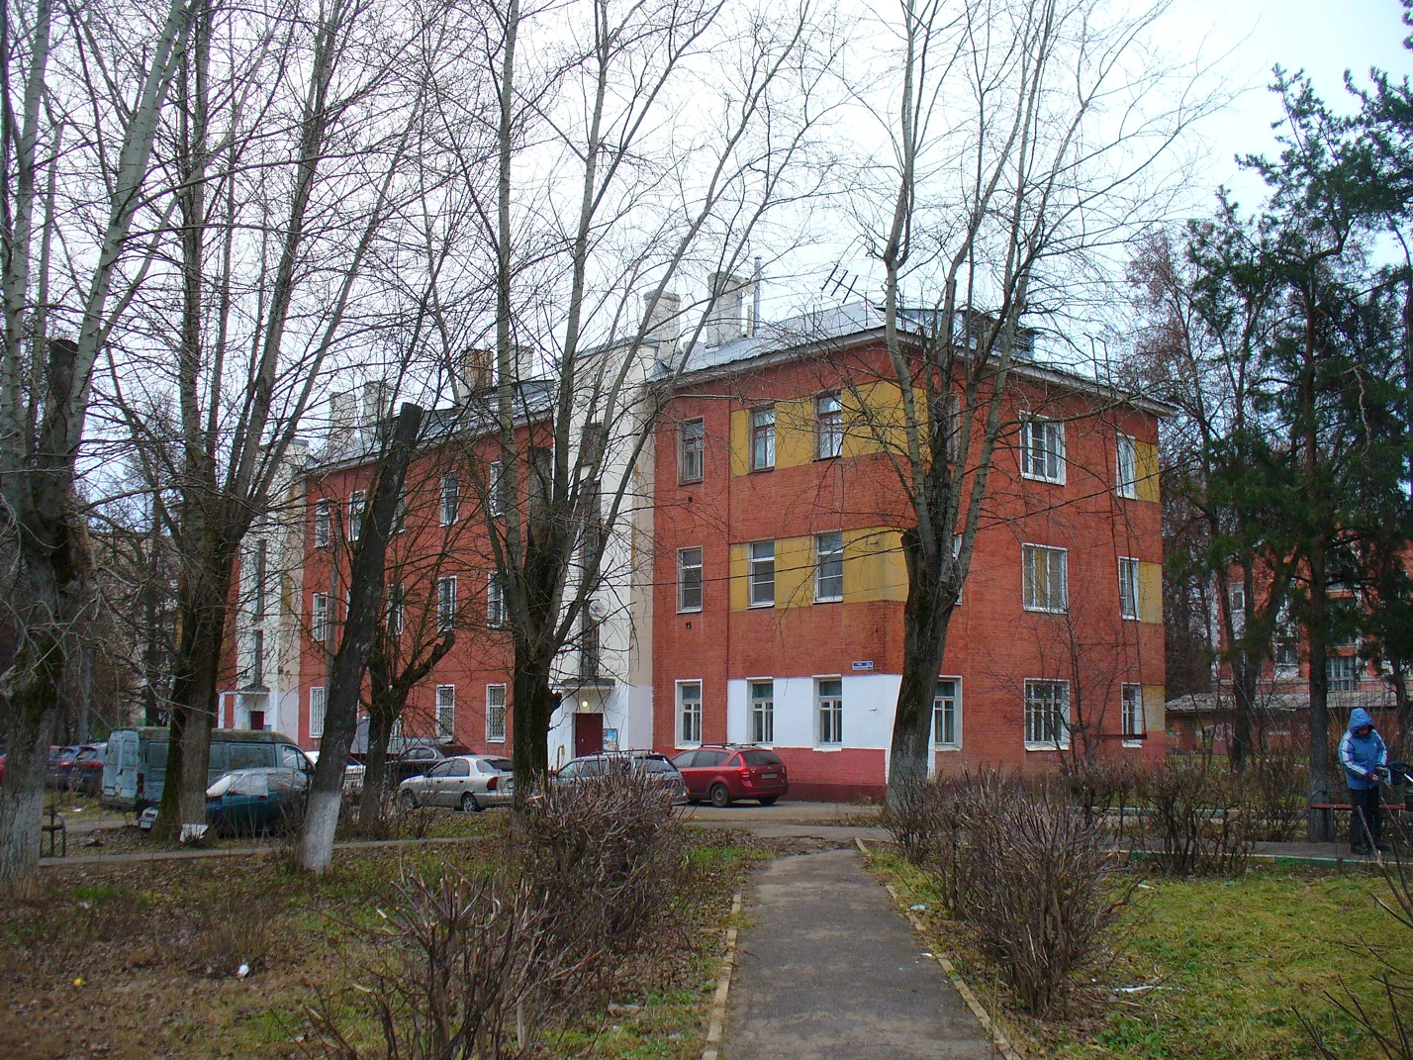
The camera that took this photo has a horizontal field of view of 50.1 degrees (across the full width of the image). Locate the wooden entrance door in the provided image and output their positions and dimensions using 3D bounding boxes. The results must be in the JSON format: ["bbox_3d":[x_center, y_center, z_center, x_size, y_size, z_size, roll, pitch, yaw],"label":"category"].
[{"bbox_3d":[-3.530,6.567,45.372,0.120,2.100,1.280,7,-10,-42],"label":"wooden entrance door"}]

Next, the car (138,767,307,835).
[{"bbox_3d":[-10.592,6.025,34.300,4.270,1.420,1.680,7,-10,-42],"label":"car"}]

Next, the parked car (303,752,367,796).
[{"bbox_3d":[-11.021,7.141,44.002,1.700,1.440,4.300,7,-10,-42],"label":"parked car"}]

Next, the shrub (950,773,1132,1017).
[{"bbox_3d":[1.954,2.107,8.909,1.032,1.299,1.032,0,-7,0],"label":"shrub"}]

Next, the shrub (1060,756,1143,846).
[{"bbox_3d":[5.566,3.746,21.300,1.150,1.280,1.150,1,-7,0],"label":"shrub"}]

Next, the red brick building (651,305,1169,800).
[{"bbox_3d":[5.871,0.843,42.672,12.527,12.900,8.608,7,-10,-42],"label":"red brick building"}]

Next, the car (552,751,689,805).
[{"bbox_3d":[-2.521,5.972,36.500,1.700,1.480,4.350,7,-10,-43],"label":"car"}]

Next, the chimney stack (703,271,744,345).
[{"bbox_3d":[0.581,-7.296,51.114,1.060,2.565,0.640,7,-10,-42],"label":"chimney stack"}]

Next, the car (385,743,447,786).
[{"bbox_3d":[-7.877,7.204,45.000,1.750,1.430,4.600,7,-10,-43],"label":"car"}]

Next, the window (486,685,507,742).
[{"bbox_3d":[-6.479,5.685,46.579,0.150,1.780,1.060,7,-10,-42],"label":"window"}]

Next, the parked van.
[{"bbox_3d":[-11.353,5.647,35.551,4.950,2.000,1.880,7,-10,-42],"label":"parked van"}]

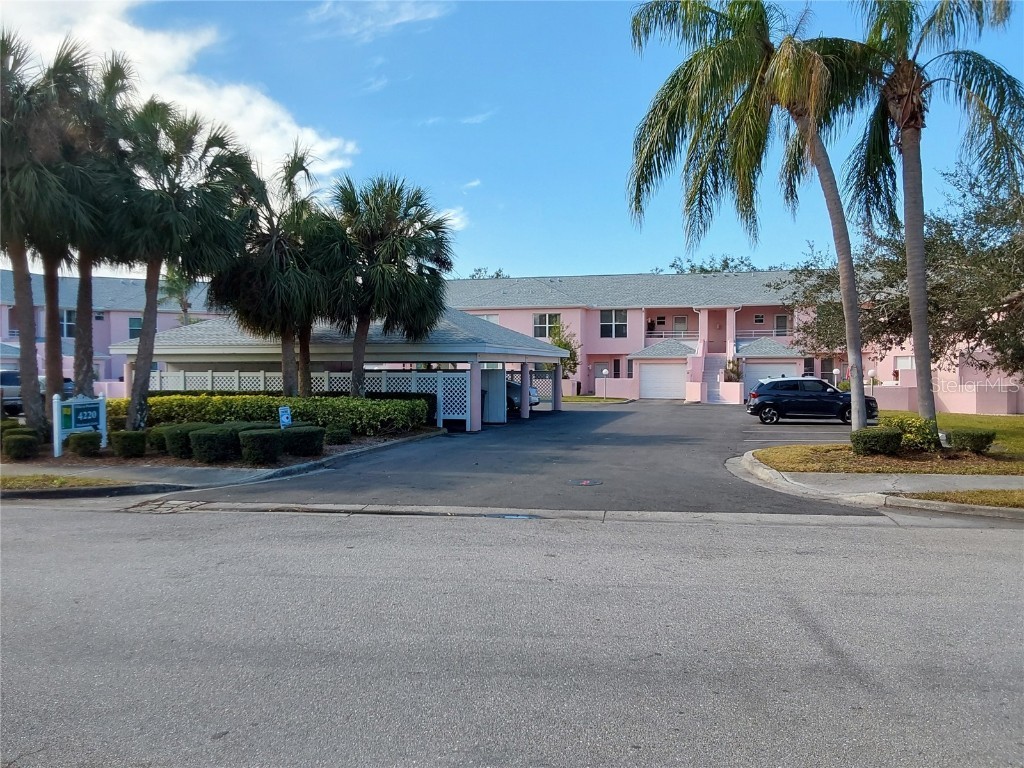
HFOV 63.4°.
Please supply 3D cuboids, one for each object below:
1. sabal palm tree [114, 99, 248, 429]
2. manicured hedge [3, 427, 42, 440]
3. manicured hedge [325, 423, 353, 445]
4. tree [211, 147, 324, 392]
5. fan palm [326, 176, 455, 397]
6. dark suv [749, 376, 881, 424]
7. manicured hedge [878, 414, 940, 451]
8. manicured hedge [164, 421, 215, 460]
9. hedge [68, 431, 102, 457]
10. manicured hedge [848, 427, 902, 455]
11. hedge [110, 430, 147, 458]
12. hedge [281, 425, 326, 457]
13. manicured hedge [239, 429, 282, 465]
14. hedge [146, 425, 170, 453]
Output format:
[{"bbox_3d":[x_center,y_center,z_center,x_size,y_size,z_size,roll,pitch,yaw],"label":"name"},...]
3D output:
[{"bbox_3d":[-8.064,-2.802,20.148,3.200,8.200,3.200,0,1,12],"label":"sabal palm tree"},{"bbox_3d":[-10.023,1.128,16.926,0.680,0.470,0.680,0,1,8],"label":"manicured hedge"},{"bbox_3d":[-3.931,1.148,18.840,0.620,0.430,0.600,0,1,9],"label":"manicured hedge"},{"bbox_3d":[-6.743,-2.679,22.751,3.100,7.850,3.100,0,1,12],"label":"tree"},{"bbox_3d":[-3.372,-2.211,22.767,3.500,7.000,3.500,0,1,9],"label":"fan palm"},{"bbox_3d":[9.940,0.545,27.613,4.040,1.570,1.770,0,1,12],"label":"dark suv"},{"bbox_3d":[8.410,1.011,17.524,1.080,0.680,0.900,0,1,8],"label":"manicured hedge"},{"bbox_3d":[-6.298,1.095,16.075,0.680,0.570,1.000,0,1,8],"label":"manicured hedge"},{"bbox_3d":[-8.382,1.165,16.299,0.600,0.480,0.550,0,1,9],"label":"hedge"},{"bbox_3d":[7.218,1.128,16.426,0.800,0.490,0.750,0,1,8],"label":"manicured hedge"},{"bbox_3d":[-7.432,1.158,16.073,0.640,0.500,0.580,0,1,9],"label":"hedge"},{"bbox_3d":[-4.148,1.118,16.420,0.880,0.570,0.750,0,1,9],"label":"hedge"},{"bbox_3d":[-4.569,1.140,15.070,0.750,0.570,0.720,0,1,9],"label":"manicured hedge"},{"bbox_3d":[-7.254,1.140,17.163,0.650,0.500,0.650,0,1,9],"label":"hedge"}]

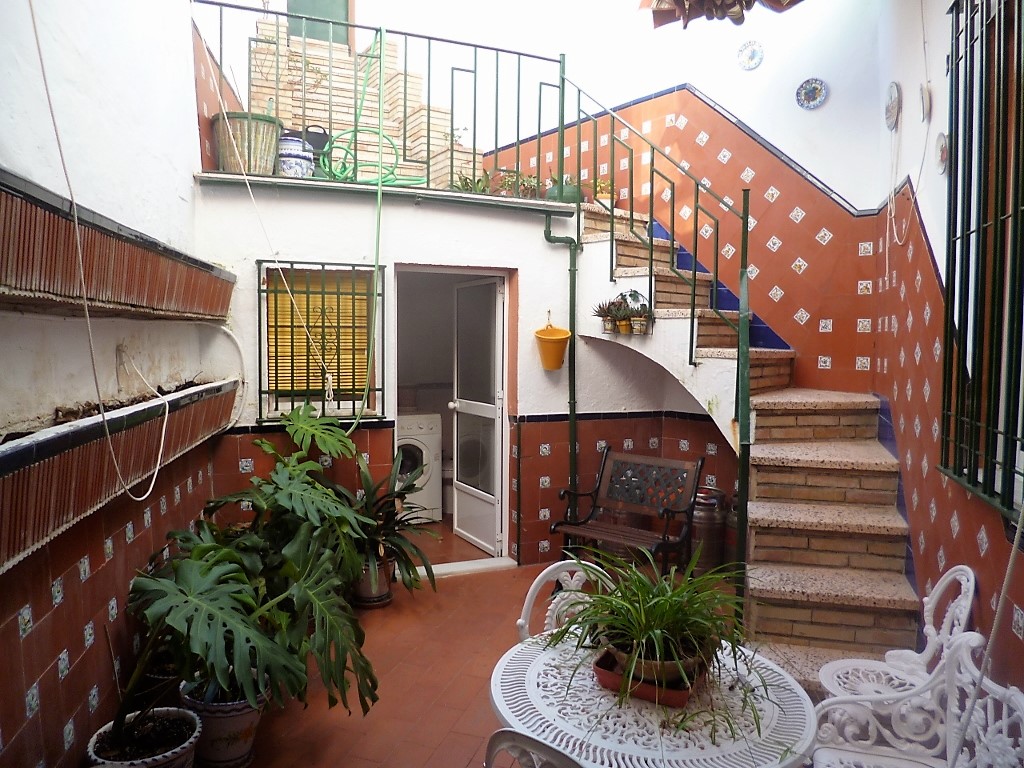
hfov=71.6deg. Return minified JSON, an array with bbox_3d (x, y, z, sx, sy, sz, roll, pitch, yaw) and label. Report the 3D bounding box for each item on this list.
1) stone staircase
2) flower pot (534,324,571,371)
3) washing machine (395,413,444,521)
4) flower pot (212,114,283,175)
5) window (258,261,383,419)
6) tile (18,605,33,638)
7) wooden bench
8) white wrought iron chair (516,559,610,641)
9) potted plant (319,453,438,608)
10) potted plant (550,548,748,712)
[{"bbox_3d":[1.060,0.083,3.730,1.650,2.330,2.150,1,3,16],"label":"stone staircase"},{"bbox_3d":[0.256,-0.215,4.396,0.225,0.231,0.225,5,14,-1],"label":"flower pot"},{"bbox_3d":[-0.946,0.654,5.771,0.600,0.850,0.560,-1,3,-23],"label":"washing machine"},{"bbox_3d":[-1.488,-1.294,4.002,0.397,0.345,0.397,-1,3,-22],"label":"flower pot"},{"bbox_3d":[-1.045,-0.229,3.950,0.689,0.875,0.100,-1,3,-22],"label":"window"},{"bbox_3d":[-1.230,0.601,1.796,0.010,0.072,0.072,0,3,-11],"label":"tile"},{"bbox_3d":[0.671,0.818,4.072,0.650,0.820,0.520,3,4,38],"label":"wooden bench"},{"bbox_3d":[0.200,0.932,1.985,0.410,0.820,0.460,0,3,-6],"label":"white wrought iron chair"},{"bbox_3d":[-0.759,0.802,4.061,0.610,0.840,0.580,0,3,0],"label":"potted plant"},{"bbox_3d":[0.309,0.517,1.621,0.450,0.290,0.410,0,3,0],"label":"potted plant"}]

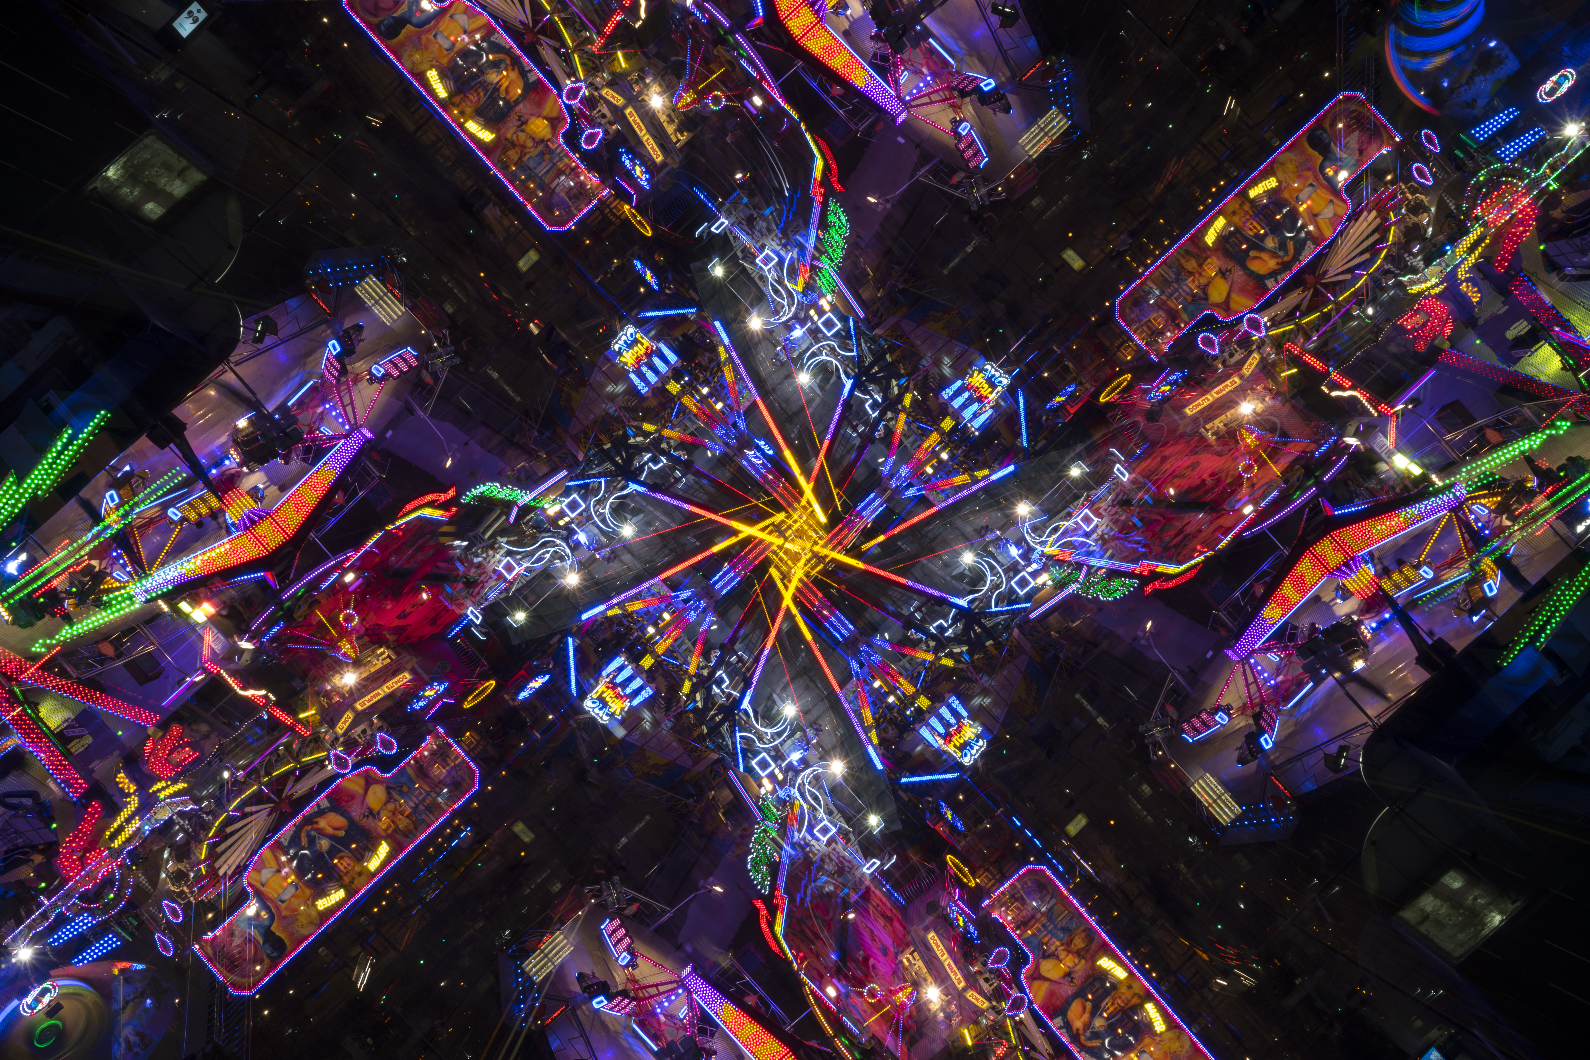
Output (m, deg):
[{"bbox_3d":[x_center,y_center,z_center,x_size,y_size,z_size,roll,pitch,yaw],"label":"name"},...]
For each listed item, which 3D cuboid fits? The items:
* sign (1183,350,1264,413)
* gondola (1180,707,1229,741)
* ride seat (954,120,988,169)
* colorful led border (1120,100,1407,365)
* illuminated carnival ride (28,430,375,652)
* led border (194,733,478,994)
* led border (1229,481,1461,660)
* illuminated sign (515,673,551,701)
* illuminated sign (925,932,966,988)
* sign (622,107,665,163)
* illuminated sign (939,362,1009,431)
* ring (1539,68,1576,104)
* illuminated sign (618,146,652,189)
[{"bbox_3d":[20.750,-7.138,74.953,3.400,0.450,2.000,-36,9,33],"label":"sign"},{"bbox_3d":[13.090,6.196,49.419,1.200,0.900,1.000,-37,8,26],"label":"gondola"},{"bbox_3d":[4.457,-9.734,39.059,0.700,1.150,0.750,-41,33,-5],"label":"ride seat"},{"bbox_3d":[18.776,-11.968,62.000,13.333,4.139,0.600,-43,12,0],"label":"colorful led border"},{"bbox_3d":[-14.662,0.215,38.288,9.200,1.600,2.400,-39,-5,-17],"label":"illuminated carnival ride"},{"bbox_3d":[-18.516,13.180,62.000,13.260,3.814,0.600,-43,-12,0],"label":"led border"},{"bbox_3d":[16.299,1.232,46.076,8.000,1.100,2.200,-39,8,16],"label":"led border"},{"bbox_3d":[-15.865,9.514,93.560,2.300,0.600,0.300,-42,-8,6],"label":"illuminated sign"},{"bbox_3d":[5.564,15.836,57.000,0.296,2.365,0.200,-32,0,10],"label":"illuminated sign"},{"bbox_3d":[-7.463,-19.444,76.238,0.420,3.300,0.200,-41,34,-7],"label":"sign"},{"bbox_3d":[7.462,-5.561,64.260,2.400,1.900,0.300,-41,-21,-7],"label":"illuminated sign"},{"bbox_3d":[34.442,-20.074,69.863,1.750,0.800,0.250,-40,8,11],"label":"ring"},{"bbox_3d":[-8.085,-18.271,77.982,0.600,2.300,0.300,-41,6,-7],"label":"illuminated sign"}]

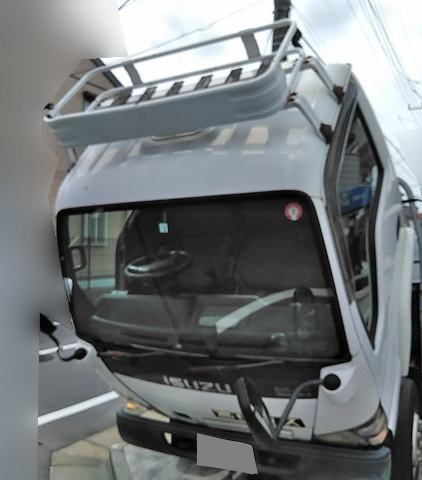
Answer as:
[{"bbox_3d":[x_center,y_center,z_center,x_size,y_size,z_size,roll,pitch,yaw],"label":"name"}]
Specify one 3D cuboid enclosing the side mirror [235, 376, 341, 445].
[{"bbox_3d":[0.348,0.600,1.985,0.360,0.310,0.250,-17,35,9],"label":"side mirror"}]

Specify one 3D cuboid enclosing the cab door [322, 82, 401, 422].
[{"bbox_3d":[0.804,0.089,2.555,0.180,1.450,1.100,-3,40,26],"label":"cab door"}]

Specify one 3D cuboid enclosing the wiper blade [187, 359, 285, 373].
[{"bbox_3d":[0.107,0.584,2.310,0.510,0.040,0.040,-13,18,28],"label":"wiper blade"}]

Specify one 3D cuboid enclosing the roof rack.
[{"bbox_3d":[-0.147,-0.627,2.428,1.440,0.430,0.620,-3,40,26],"label":"roof rack"}]

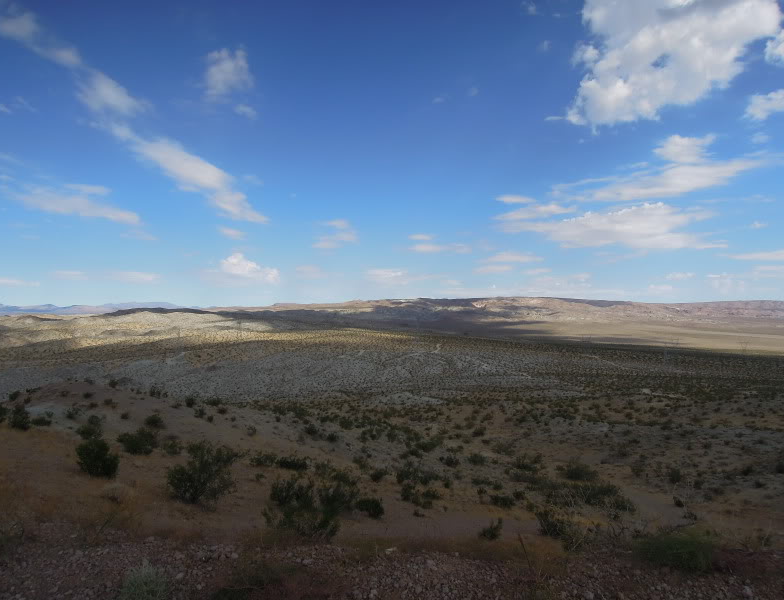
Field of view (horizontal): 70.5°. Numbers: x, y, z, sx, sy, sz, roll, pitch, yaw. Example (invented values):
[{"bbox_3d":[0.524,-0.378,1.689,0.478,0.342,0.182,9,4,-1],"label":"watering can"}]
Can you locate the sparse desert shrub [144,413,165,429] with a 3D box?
[{"bbox_3d":[-10.276,5.214,24.000,0.865,0.658,0.796,0,0,0],"label":"sparse desert shrub"}]

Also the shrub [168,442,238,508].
[{"bbox_3d":[-4.316,3.972,12.700,1.694,1.451,1.491,0,-1,0],"label":"shrub"}]

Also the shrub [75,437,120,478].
[{"bbox_3d":[-7.804,4.200,14.700,1.113,1.007,1.024,0,0,0],"label":"shrub"}]

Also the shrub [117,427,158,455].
[{"bbox_3d":[-8.488,4.686,18.500,1.401,0.887,1.289,0,0,0],"label":"shrub"}]

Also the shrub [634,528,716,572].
[{"bbox_3d":[2.402,2.122,4.700,0.695,0.358,0.611,0,-1,0],"label":"shrub"}]

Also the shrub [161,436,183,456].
[{"bbox_3d":[-9.739,6.471,24.500,0.972,0.848,0.855,0,-1,0],"label":"shrub"}]

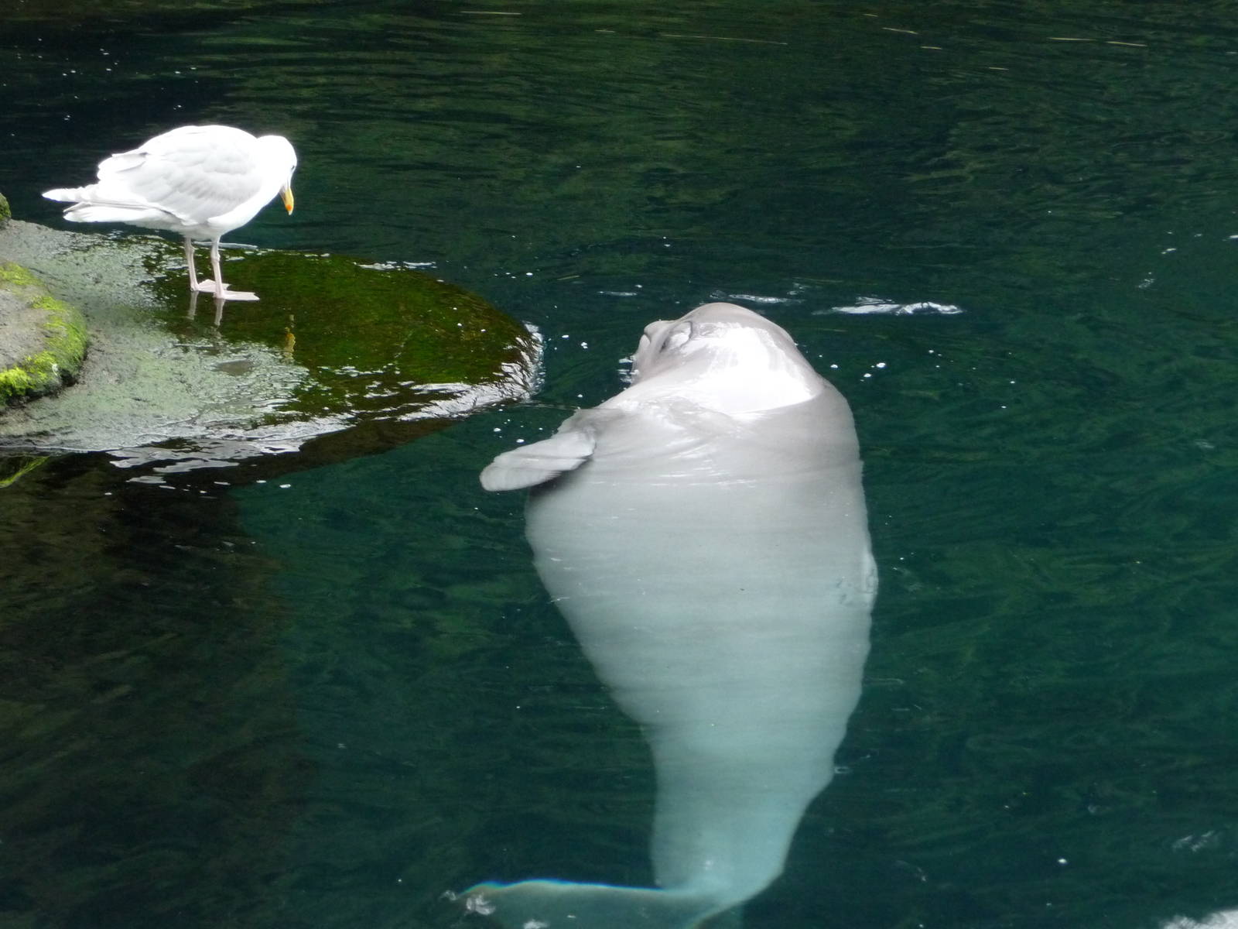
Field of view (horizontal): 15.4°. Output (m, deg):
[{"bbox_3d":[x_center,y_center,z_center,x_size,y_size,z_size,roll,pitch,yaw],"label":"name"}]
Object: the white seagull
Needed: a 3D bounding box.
[{"bbox_3d":[-0.759,-0.415,7.750,0.495,0.305,0.170,-16,29,-35],"label":"white seagull"}]

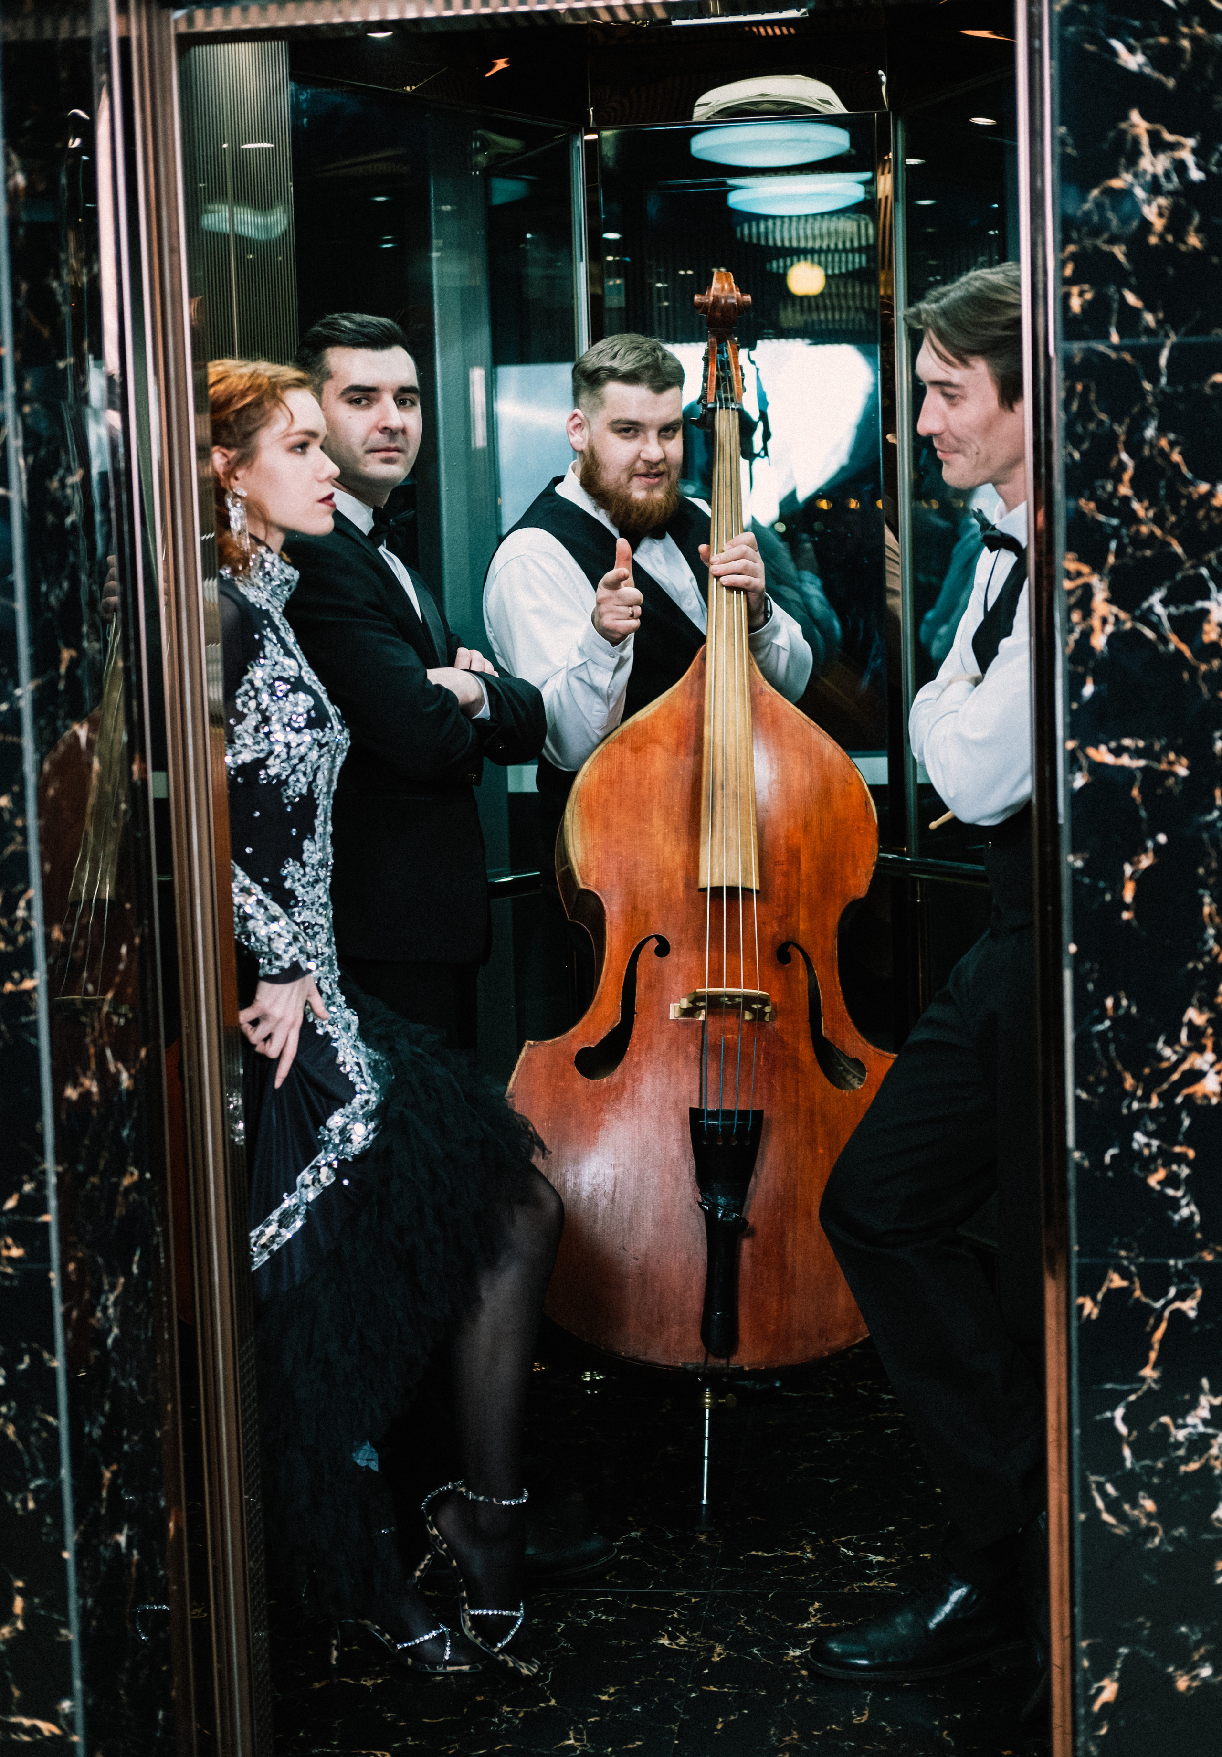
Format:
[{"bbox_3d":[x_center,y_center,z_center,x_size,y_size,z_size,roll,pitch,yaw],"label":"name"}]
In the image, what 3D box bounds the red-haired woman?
[{"bbox_3d":[-0.332,0.183,3.488,0.500,1.690,0.470,-1,6,12],"label":"red-haired woman"}]

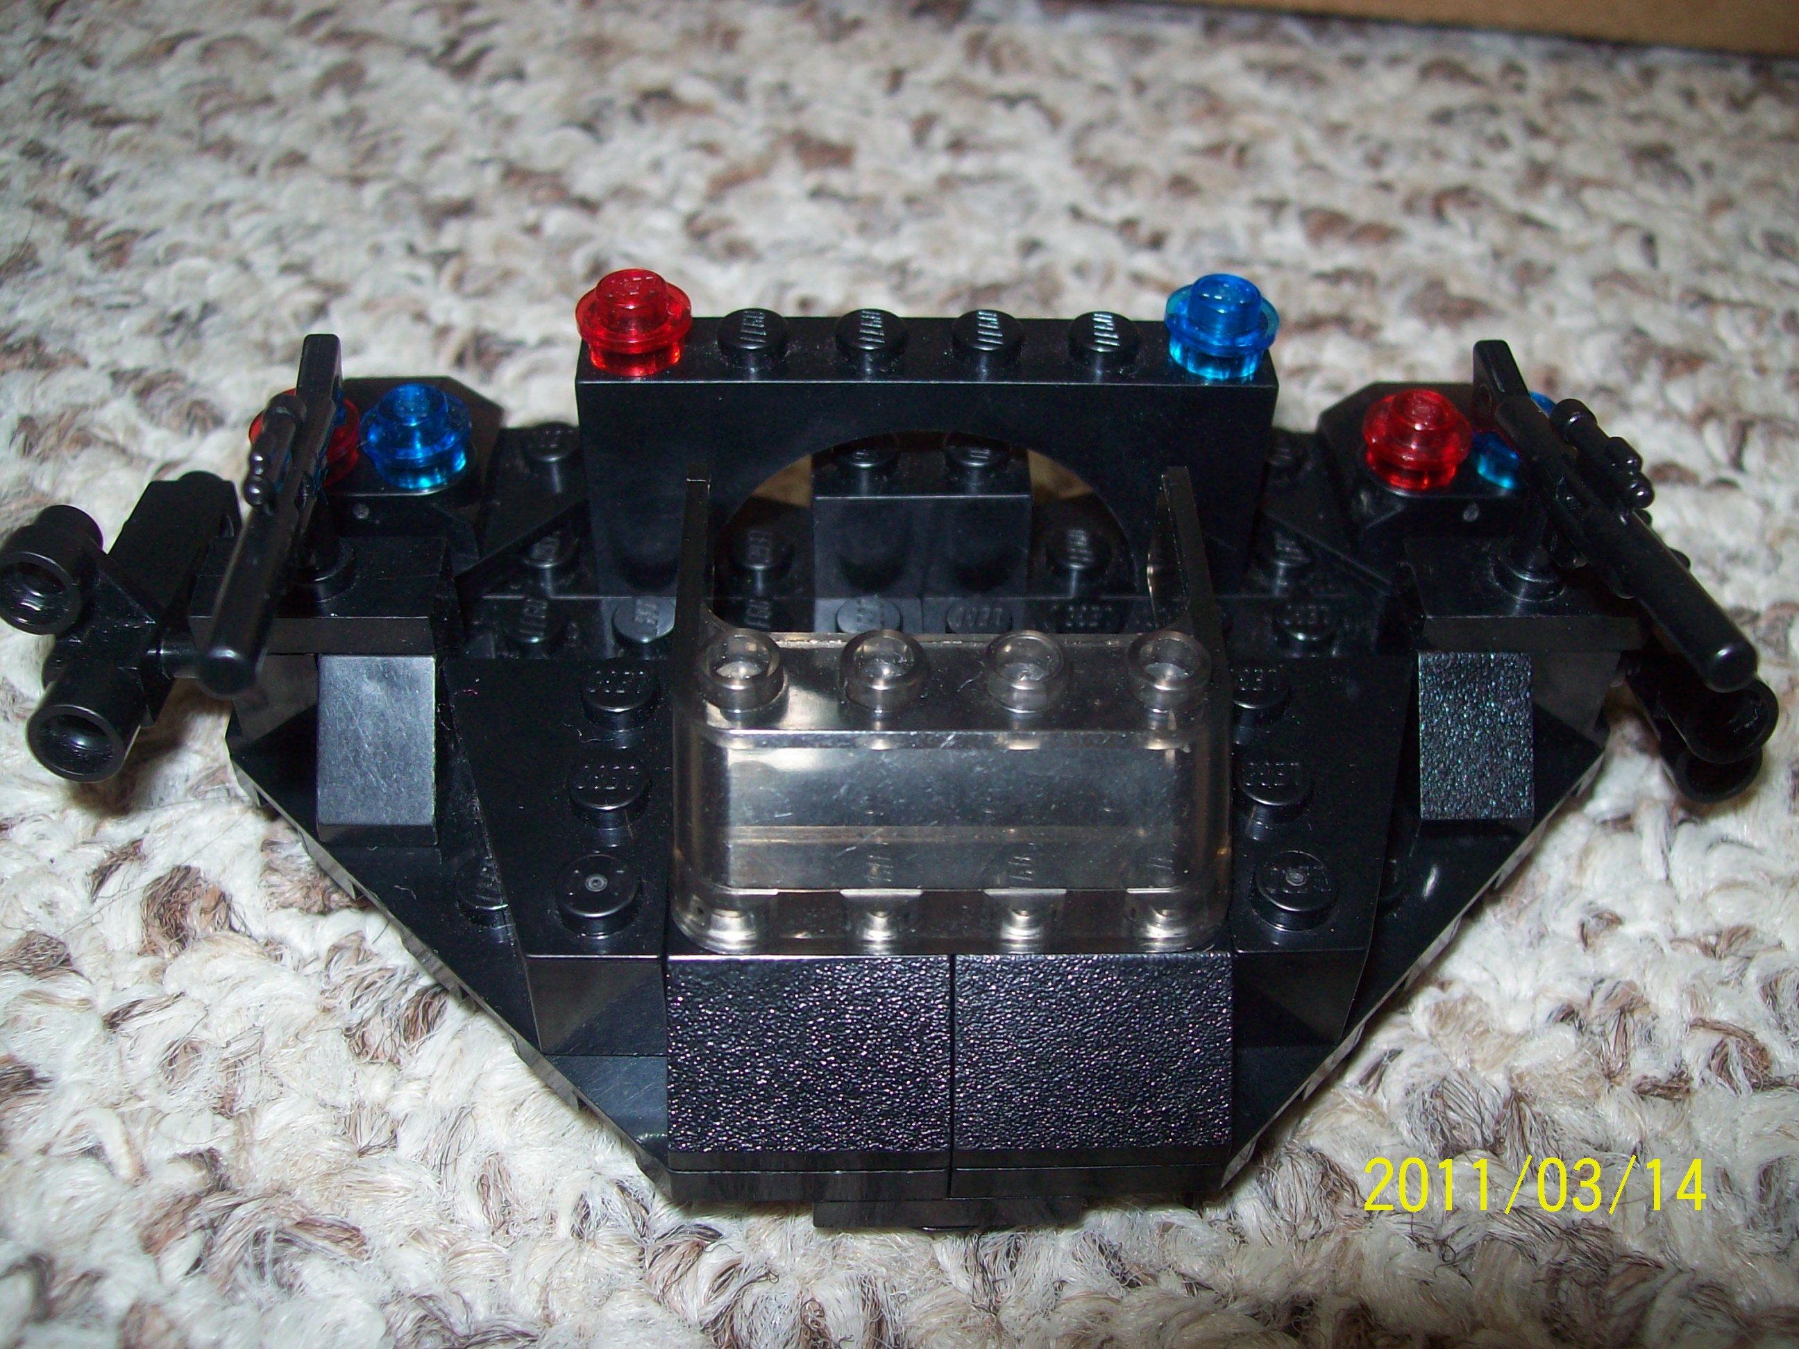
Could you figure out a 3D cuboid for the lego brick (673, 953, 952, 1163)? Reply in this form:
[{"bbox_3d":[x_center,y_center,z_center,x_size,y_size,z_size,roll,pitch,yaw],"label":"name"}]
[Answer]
[{"bbox_3d":[-0.005,0.019,0.109,0.016,0.010,0.016,0,43,-2],"label":"lego brick"}]

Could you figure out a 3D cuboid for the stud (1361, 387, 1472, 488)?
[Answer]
[{"bbox_3d":[0.038,-0.017,0.138,0.008,0.005,0.008,0,43,-2],"label":"stud"}]

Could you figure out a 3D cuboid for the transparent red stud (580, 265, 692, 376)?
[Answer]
[{"bbox_3d":[-0.018,-0.024,0.128,0.008,0.005,0.008,0,43,-2],"label":"transparent red stud"}]

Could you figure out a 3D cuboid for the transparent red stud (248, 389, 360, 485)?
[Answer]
[{"bbox_3d":[-0.043,-0.017,0.135,0.008,0.005,0.008,0,43,-2],"label":"transparent red stud"}]

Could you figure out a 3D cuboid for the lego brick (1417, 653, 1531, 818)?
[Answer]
[{"bbox_3d":[0.039,0.002,0.131,0.008,0.010,0.016,0,43,-2],"label":"lego brick"}]

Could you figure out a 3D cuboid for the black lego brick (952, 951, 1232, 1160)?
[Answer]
[{"bbox_3d":[0.011,0.019,0.109,0.016,0.010,0.016,0,43,-2],"label":"black lego brick"}]

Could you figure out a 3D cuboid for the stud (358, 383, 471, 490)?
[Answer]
[{"bbox_3d":[-0.035,-0.017,0.135,0.008,0.005,0.008,0,43,-2],"label":"stud"}]

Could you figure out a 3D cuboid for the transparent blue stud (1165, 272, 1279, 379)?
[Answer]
[{"bbox_3d":[0.022,-0.024,0.129,0.008,0.005,0.008,0,43,-2],"label":"transparent blue stud"}]

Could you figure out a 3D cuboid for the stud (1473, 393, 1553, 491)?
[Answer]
[{"bbox_3d":[0.046,-0.017,0.138,0.008,0.005,0.008,0,43,-2],"label":"stud"}]

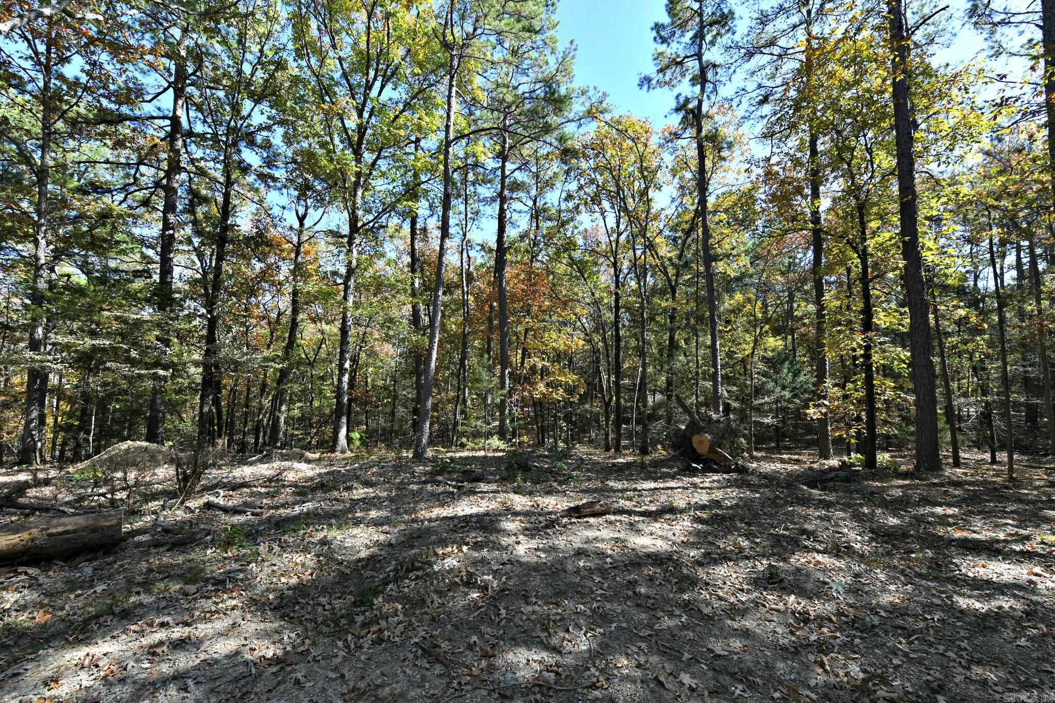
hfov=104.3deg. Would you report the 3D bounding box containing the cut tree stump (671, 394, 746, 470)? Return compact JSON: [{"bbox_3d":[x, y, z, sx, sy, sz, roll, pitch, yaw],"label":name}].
[{"bbox_3d":[3.417,1.568,7.800,1.300,1.350,1.150,-2,-5,23],"label":"cut tree stump"}]

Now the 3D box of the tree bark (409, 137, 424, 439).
[{"bbox_3d":[-3.072,-1.886,11.514,0.260,8.571,0.260,-1,-4,-15],"label":"tree bark"}]

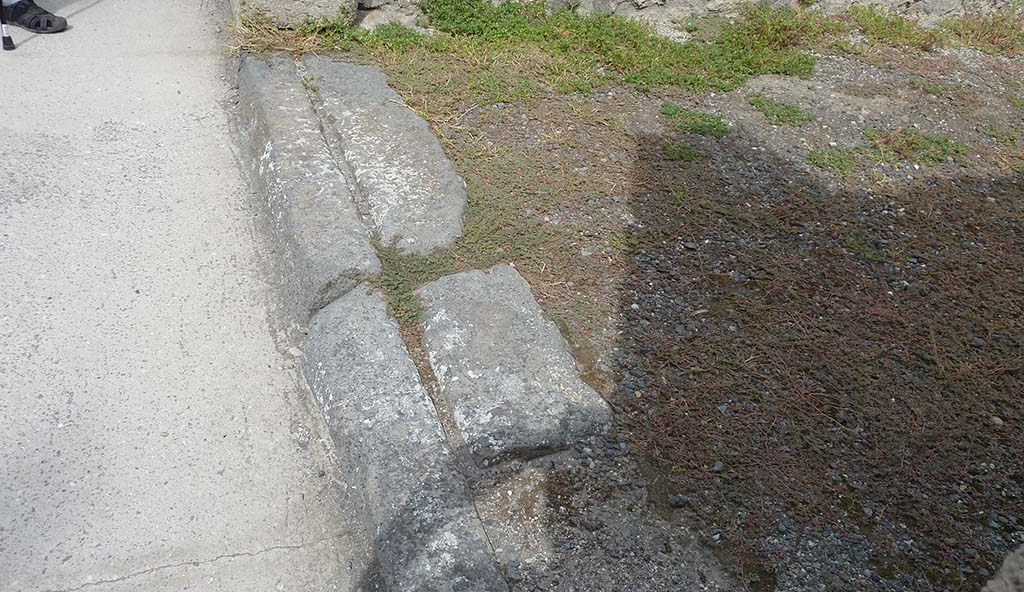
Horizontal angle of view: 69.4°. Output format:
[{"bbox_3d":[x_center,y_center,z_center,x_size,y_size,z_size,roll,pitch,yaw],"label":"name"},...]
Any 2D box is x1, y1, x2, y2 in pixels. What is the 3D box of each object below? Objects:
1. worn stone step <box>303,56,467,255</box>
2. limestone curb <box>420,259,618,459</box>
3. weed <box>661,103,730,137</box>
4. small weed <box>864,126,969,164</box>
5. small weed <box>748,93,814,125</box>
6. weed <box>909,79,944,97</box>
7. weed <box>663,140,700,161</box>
[{"bbox_3d":[-0.512,-0.578,2.911,0.356,0.150,1.574,-7,40,-21],"label":"worn stone step"},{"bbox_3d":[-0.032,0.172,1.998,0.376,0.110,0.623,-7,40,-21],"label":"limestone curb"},{"bbox_3d":[0.840,-0.808,3.385,0.310,0.050,0.210,17,37,10],"label":"weed"},{"bbox_3d":[1.895,-0.707,3.474,0.420,0.060,0.330,27,40,22],"label":"small weed"},{"bbox_3d":[1.331,-0.926,3.653,0.300,0.045,0.240,20,38,14],"label":"small weed"},{"bbox_3d":[2.374,-1.194,4.235,0.155,0.045,0.140,26,40,21],"label":"weed"},{"bbox_3d":[0.710,-0.610,3.098,0.150,0.045,0.130,16,37,9],"label":"weed"}]

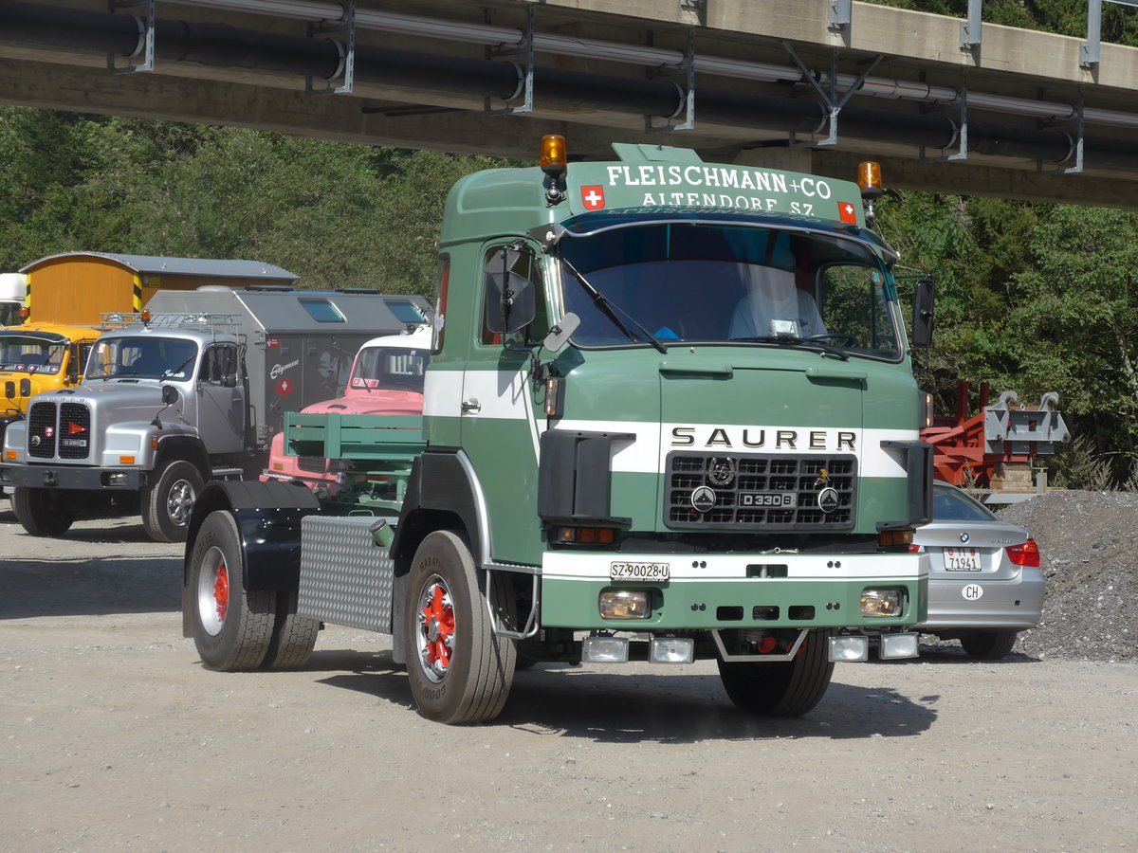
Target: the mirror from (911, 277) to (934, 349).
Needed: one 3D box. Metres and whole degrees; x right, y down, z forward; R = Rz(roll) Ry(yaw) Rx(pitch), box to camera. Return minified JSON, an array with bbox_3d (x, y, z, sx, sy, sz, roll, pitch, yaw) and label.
[{"bbox_3d":[1.920,-0.610,16.059,0.070,0.360,0.180,1,-1,39],"label":"mirror"}]

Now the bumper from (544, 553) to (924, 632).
[{"bbox_3d":[0.952,0.837,15.140,2.270,0.385,0.300,1,-1,-26],"label":"bumper"}]

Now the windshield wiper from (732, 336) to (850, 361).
[{"bbox_3d":[1.139,-0.409,15.223,0.730,0.110,0.090,1,-1,-26],"label":"windshield wiper"}]

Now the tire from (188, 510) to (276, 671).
[{"bbox_3d":[-2.221,1.087,19.483,0.290,1.040,1.050,1,-1,-26],"label":"tire"}]

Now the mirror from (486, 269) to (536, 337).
[{"bbox_3d":[-0.296,-0.630,14.998,0.265,0.325,0.100,1,0,7],"label":"mirror"}]

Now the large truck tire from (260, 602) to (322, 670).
[{"bbox_3d":[-1.935,1.095,19.623,0.290,1.040,1.050,1,-1,-26],"label":"large truck tire"}]

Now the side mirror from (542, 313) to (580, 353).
[{"bbox_3d":[-0.035,-0.464,14.695,0.140,0.220,0.050,29,-19,38],"label":"side mirror"}]

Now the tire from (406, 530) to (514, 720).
[{"bbox_3d":[-0.594,1.094,16.030,0.295,1.040,1.050,1,0,-24],"label":"tire"}]

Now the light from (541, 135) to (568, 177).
[{"bbox_3d":[-0.075,-1.390,15.190,0.135,0.215,0.135,1,0,0],"label":"light"}]

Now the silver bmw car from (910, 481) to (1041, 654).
[{"bbox_3d":[2.060,1.075,23.800,1.820,1.420,4.530,1,0,-23],"label":"silver bmw car"}]

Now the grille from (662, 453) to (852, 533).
[{"bbox_3d":[0.992,0.330,15.085,1.125,0.385,0.090,1,-1,-26],"label":"grille"}]

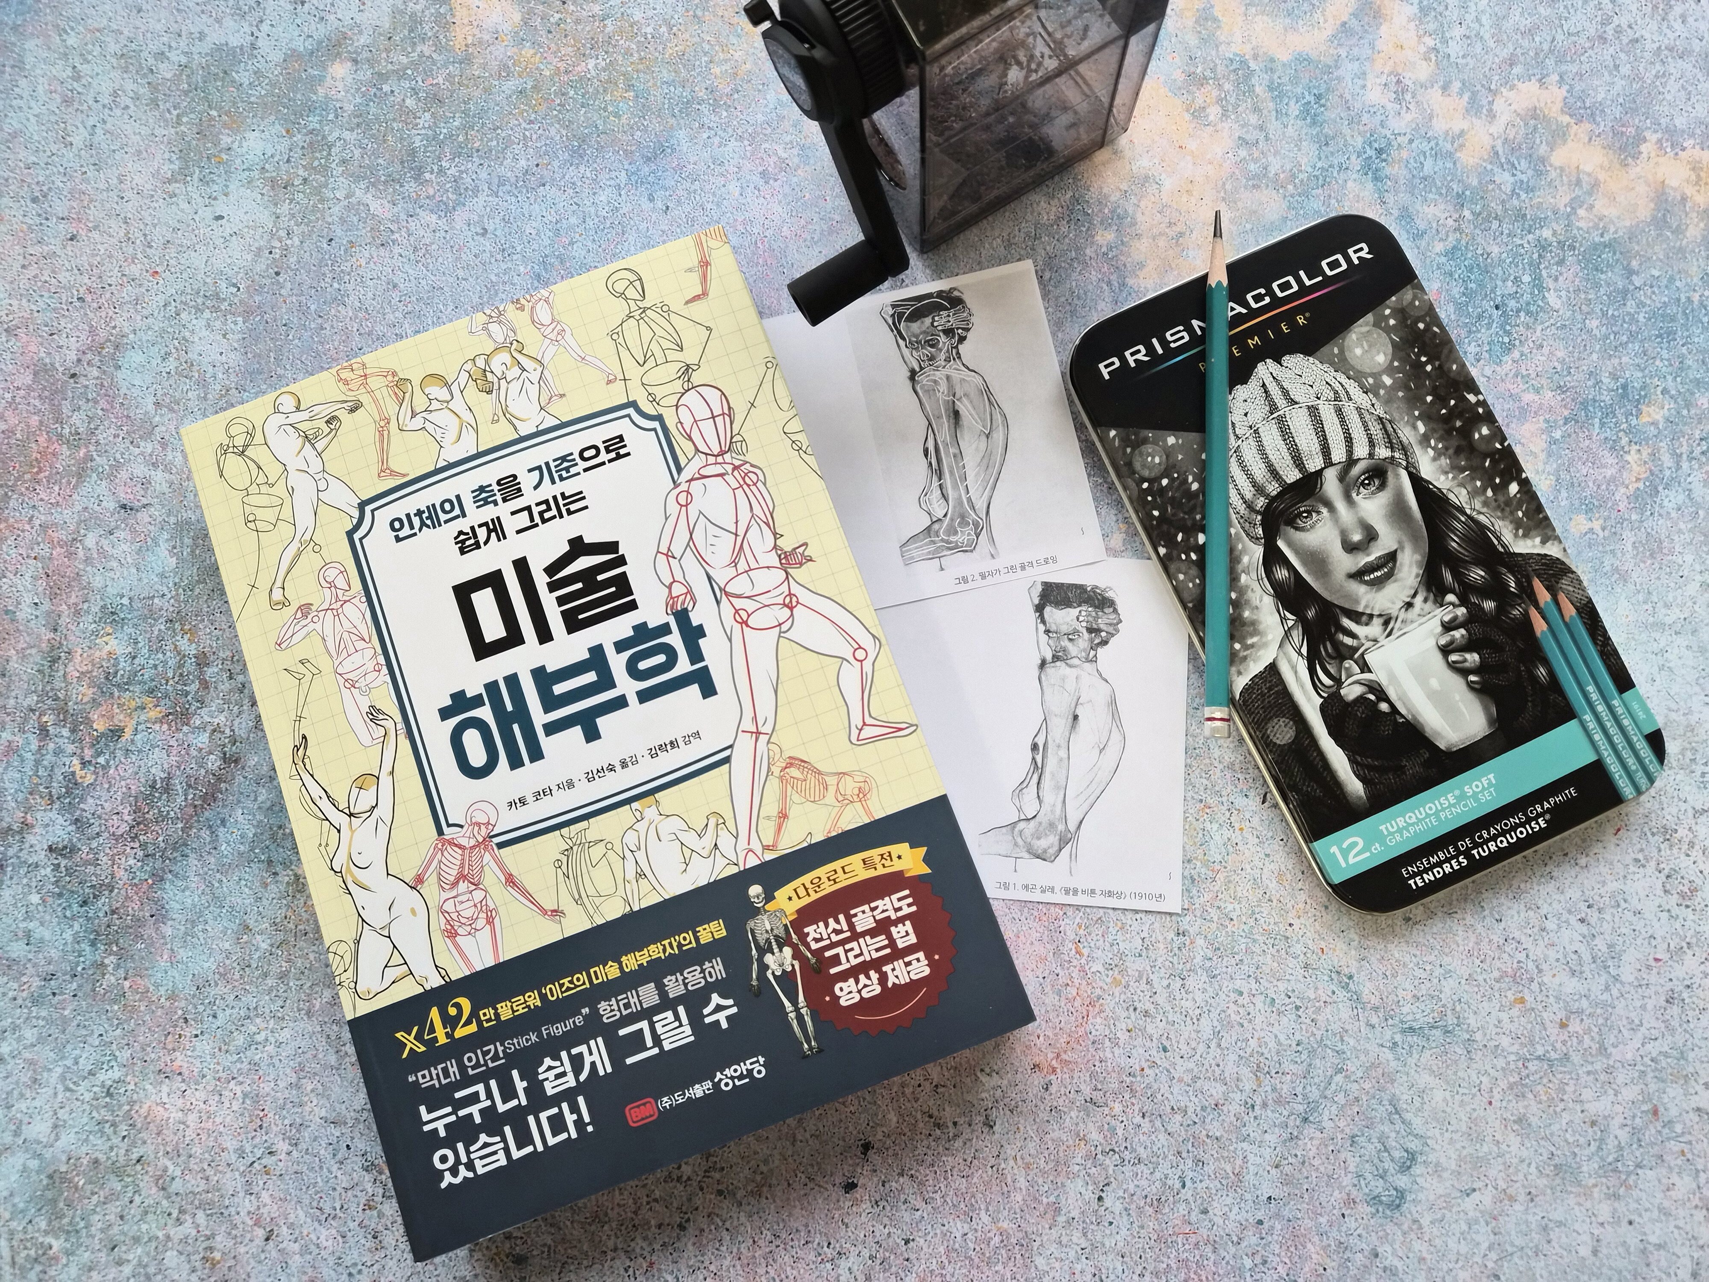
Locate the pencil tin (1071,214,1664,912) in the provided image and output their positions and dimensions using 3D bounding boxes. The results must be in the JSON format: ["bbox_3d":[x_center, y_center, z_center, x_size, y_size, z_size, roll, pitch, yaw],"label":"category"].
[{"bbox_3d":[0.151,-0.027,0.343,0.106,0.015,0.193,-24,80,-1],"label":"pencil tin"}]

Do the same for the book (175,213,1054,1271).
[{"bbox_3d":[-0.080,0.021,0.344,0.182,0.022,0.257,-21,80,-1],"label":"book"}]

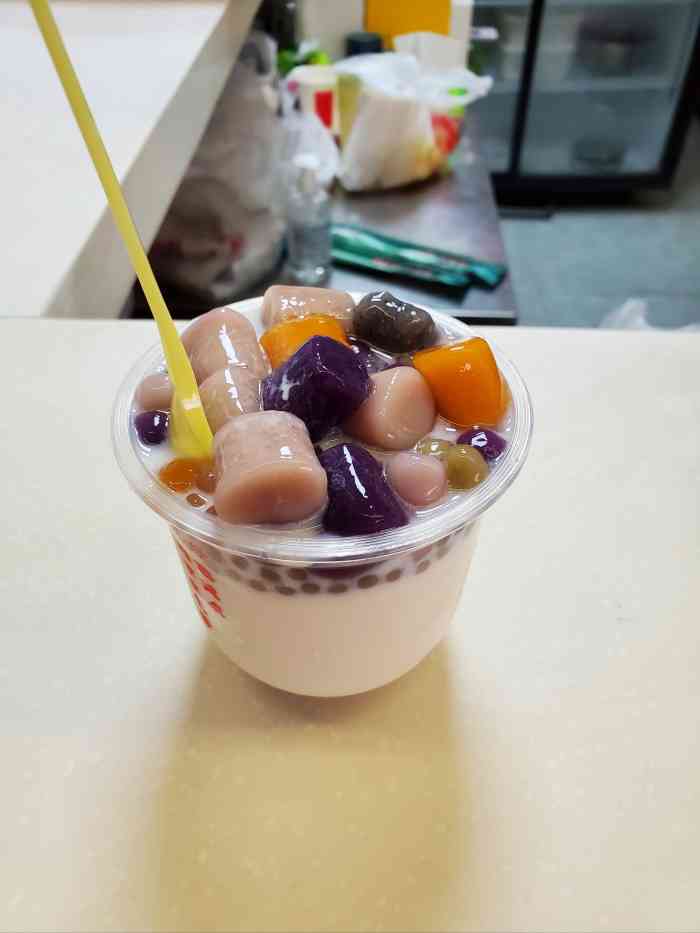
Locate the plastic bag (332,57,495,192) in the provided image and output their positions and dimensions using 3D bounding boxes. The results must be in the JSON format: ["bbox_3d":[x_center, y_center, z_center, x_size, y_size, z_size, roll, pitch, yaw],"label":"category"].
[{"bbox_3d":[0.110,-0.617,1.254,0.255,0.190,0.190,-13,46,-13],"label":"plastic bag"}]

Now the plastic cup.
[{"bbox_3d":[-0.007,0.012,0.230,0.117,0.089,0.117,0,45,0],"label":"plastic cup"}]

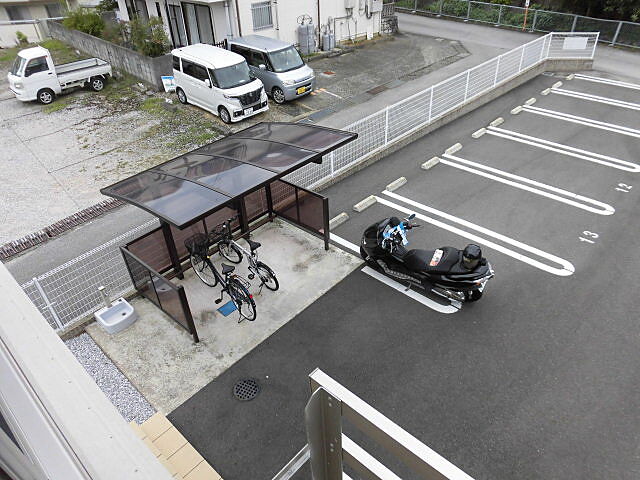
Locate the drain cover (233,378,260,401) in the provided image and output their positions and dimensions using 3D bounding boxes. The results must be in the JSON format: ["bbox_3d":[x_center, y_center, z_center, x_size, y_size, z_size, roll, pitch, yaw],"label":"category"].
[{"bbox_3d":[-0.928,1.882,5.549,0.320,0.030,0.320,0,36,0],"label":"drain cover"}]

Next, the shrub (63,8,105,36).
[{"bbox_3d":[-11.726,-10.784,22.000,1.800,1.250,1.800,27,44,32],"label":"shrub"}]

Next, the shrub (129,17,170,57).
[{"bbox_3d":[-6.917,-8.256,18.000,1.500,1.650,1.600,27,44,32],"label":"shrub"}]

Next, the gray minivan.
[{"bbox_3d":[-1.830,-6.228,16.209,3.400,1.700,1.475,30,45,35],"label":"gray minivan"}]

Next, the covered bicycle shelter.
[{"bbox_3d":[-1.190,-0.288,6.637,2.080,2.250,3.000,27,44,32],"label":"covered bicycle shelter"}]

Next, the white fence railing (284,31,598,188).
[{"bbox_3d":[4.900,-4.400,13.009,1.400,1.050,15.600,27,44,32],"label":"white fence railing"}]

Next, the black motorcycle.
[{"bbox_3d":[1.565,0.266,6.789,2.080,1.170,0.800,17,39,23],"label":"black motorcycle"}]

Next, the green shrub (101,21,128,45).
[{"bbox_3d":[-9.263,-9.353,20.000,1.200,1.100,1.250,27,44,32],"label":"green shrub"}]

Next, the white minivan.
[{"bbox_3d":[-3.303,-5.130,14.466,3.400,1.785,1.475,30,45,35],"label":"white minivan"}]

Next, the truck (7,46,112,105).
[{"bbox_3d":[-10.229,-6.651,17.474,3.400,1.790,1.475,-28,44,-33],"label":"truck"}]

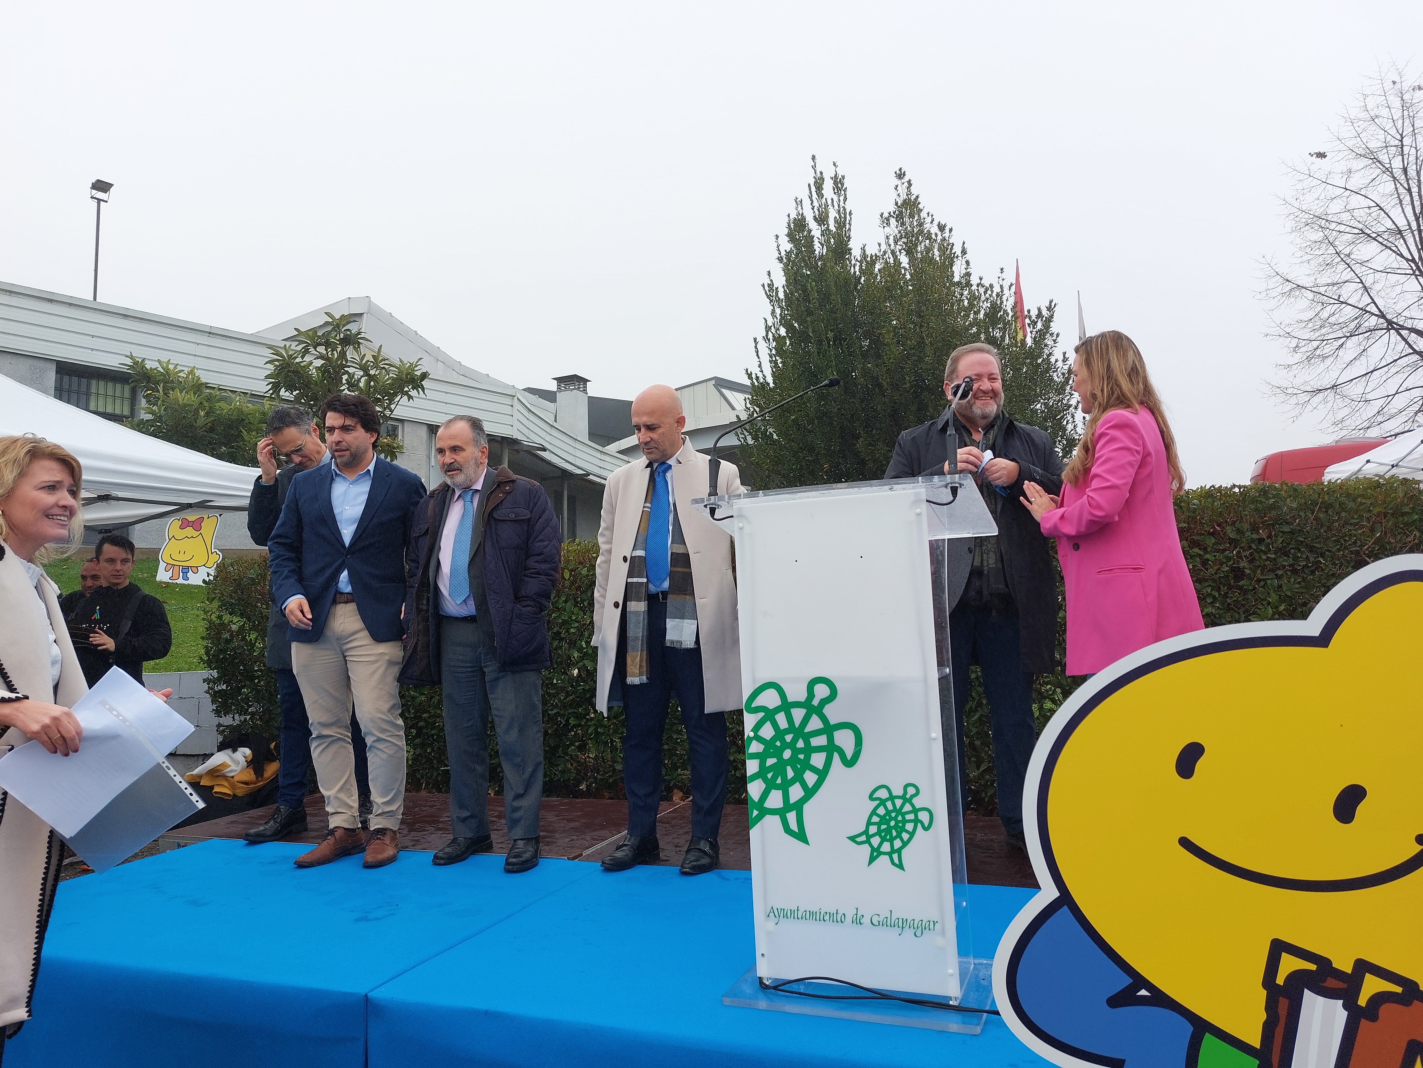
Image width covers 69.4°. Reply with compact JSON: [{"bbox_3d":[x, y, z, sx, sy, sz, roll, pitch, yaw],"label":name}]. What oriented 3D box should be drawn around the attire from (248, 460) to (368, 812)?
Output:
[{"bbox_3d":[-1.710,0.430,4.420,0.500,1.500,0.360,-4,-5,22],"label":"attire"}]

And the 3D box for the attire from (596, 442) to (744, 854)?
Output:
[{"bbox_3d":[-0.140,0.395,3.760,0.500,1.480,0.340,-4,-5,23],"label":"attire"}]

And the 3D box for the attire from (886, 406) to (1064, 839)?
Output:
[{"bbox_3d":[0.953,0.307,3.709,0.640,1.560,0.420,-2,-4,5],"label":"attire"}]

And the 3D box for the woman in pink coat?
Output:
[{"bbox_3d":[1.310,0.190,3.380,0.500,1.720,0.440,-3,-4,17],"label":"woman in pink coat"}]

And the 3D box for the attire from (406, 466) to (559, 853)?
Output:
[{"bbox_3d":[-0.875,0.446,3.916,0.560,1.416,0.380,-3,-4,12],"label":"attire"}]

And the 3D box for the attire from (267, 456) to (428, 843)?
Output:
[{"bbox_3d":[-1.426,0.425,4.025,0.580,1.469,0.360,-2,-4,-3],"label":"attire"}]

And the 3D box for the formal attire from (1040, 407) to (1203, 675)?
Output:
[{"bbox_3d":[1.330,0.020,3.380,0.440,0.870,0.420,-3,-4,17],"label":"formal attire"}]

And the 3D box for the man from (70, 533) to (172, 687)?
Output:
[{"bbox_3d":[-3.330,0.880,5.800,0.530,1.760,0.420,-1,-4,-9],"label":"man"}]

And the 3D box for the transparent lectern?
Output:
[{"bbox_3d":[0.356,0.484,2.531,0.680,1.197,0.480,-4,-3,23],"label":"transparent lectern"}]

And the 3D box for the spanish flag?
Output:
[{"bbox_3d":[6.198,-4.516,20.500,0.300,1.900,0.300,-3,-4,17],"label":"spanish flag"}]

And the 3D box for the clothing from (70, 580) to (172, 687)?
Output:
[{"bbox_3d":[-3.053,0.575,5.300,0.520,0.662,0.360,-1,-4,-7],"label":"clothing"}]

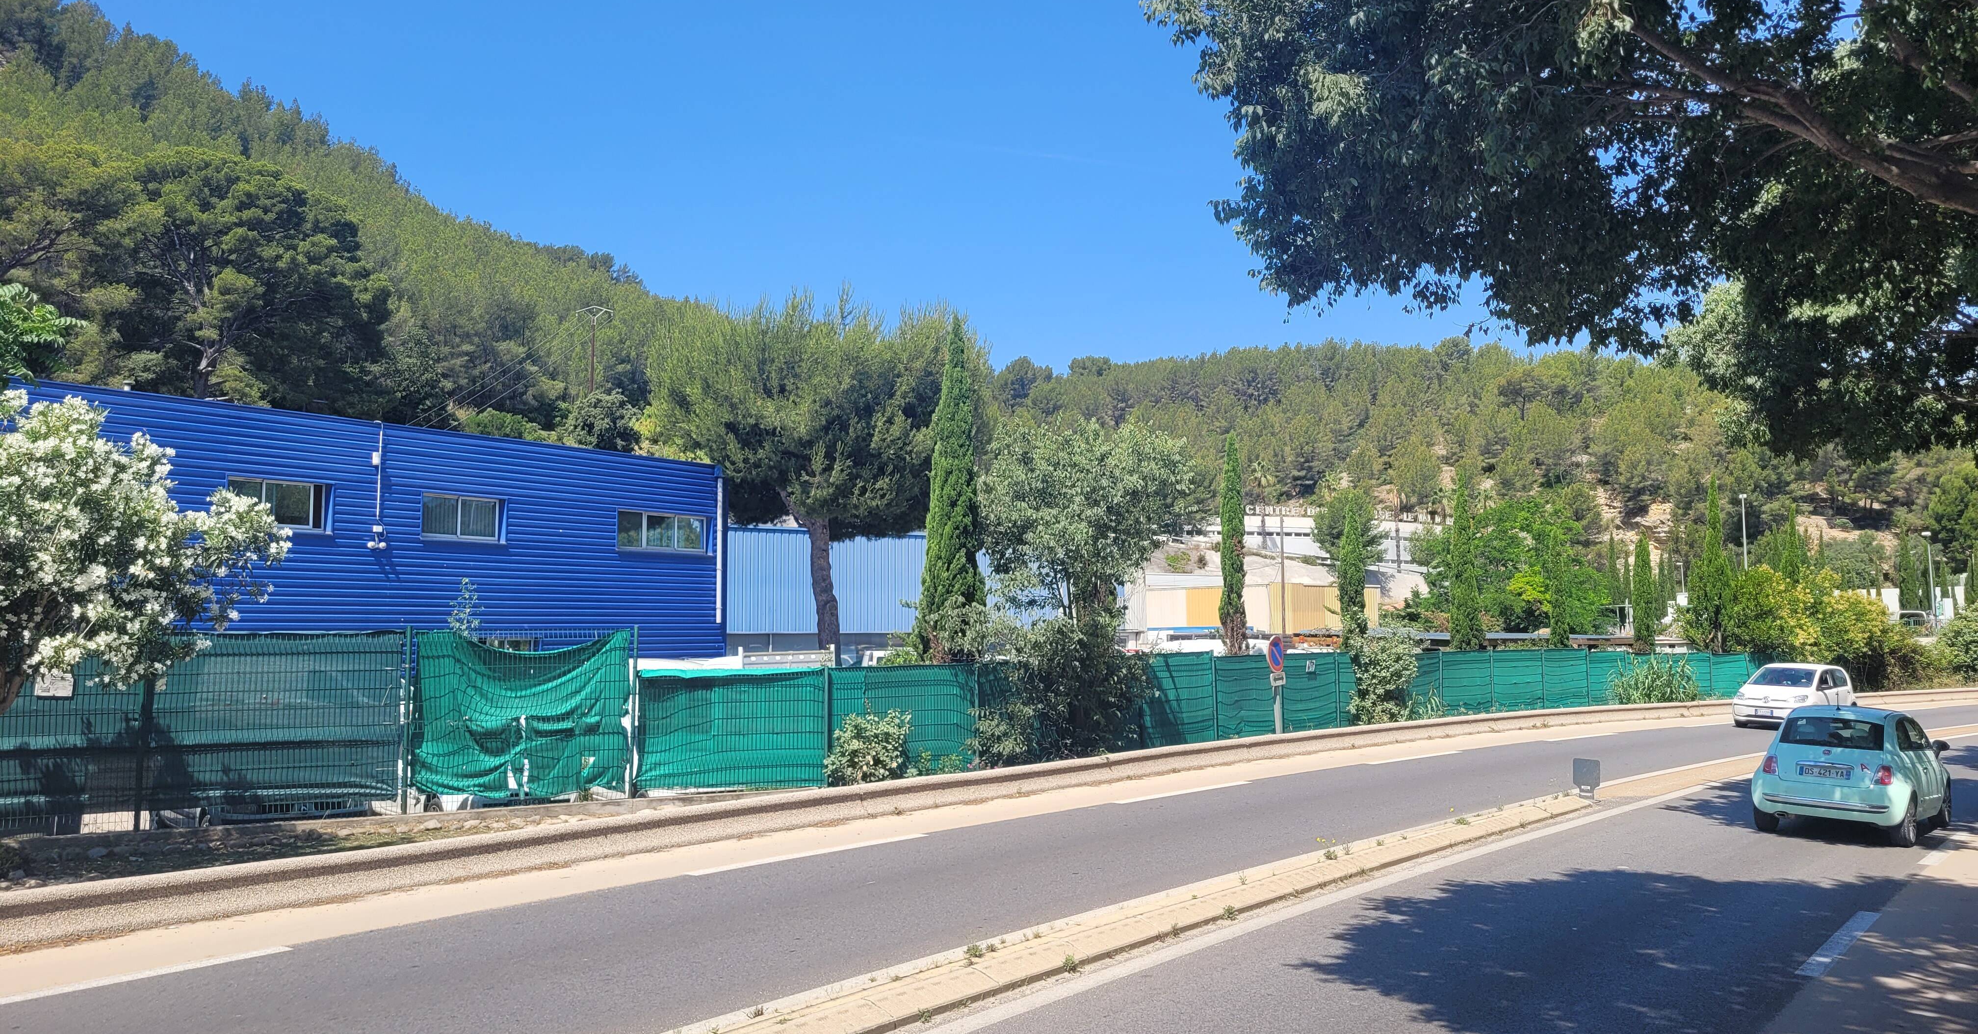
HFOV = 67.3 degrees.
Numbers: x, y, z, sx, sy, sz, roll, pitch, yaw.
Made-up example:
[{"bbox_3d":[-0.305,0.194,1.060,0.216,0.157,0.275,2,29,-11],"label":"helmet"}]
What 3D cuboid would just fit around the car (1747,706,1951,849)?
[{"bbox_3d":[10.610,3.090,18.170,1.640,1.490,3.550,-4,-6,41],"label":"car"}]

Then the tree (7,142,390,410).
[{"bbox_3d":[-31.945,-7.785,60.986,15.000,15.415,13.500,2,-5,-28],"label":"tree"}]

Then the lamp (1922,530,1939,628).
[{"bbox_3d":[60.307,4.165,95.220,0.750,6.665,0.350,1,-5,-18],"label":"lamp"}]

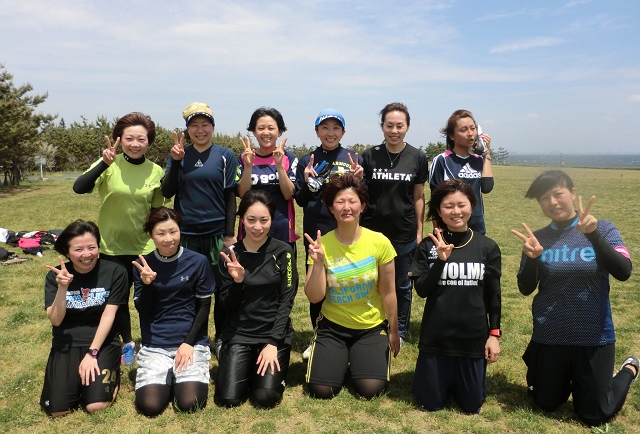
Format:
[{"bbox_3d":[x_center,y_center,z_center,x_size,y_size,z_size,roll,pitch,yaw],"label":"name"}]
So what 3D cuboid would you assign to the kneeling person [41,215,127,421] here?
[{"bbox_3d":[-1.267,0.475,2.683,0.460,0.926,0.630,-2,7,-14],"label":"kneeling person"}]

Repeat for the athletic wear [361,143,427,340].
[{"bbox_3d":[0.507,0.146,3.417,0.442,1.284,0.270,1,7,9],"label":"athletic wear"}]

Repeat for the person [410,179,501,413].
[{"bbox_3d":[0.734,0.368,2.676,0.464,1.147,0.600,2,7,14],"label":"person"}]

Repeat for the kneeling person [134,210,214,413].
[{"bbox_3d":[-0.784,0.442,2.681,0.433,0.995,0.620,-1,7,-8],"label":"kneeling person"}]

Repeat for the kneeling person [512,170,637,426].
[{"bbox_3d":[1.316,0.357,2.564,0.580,1.200,0.660,4,8,30],"label":"kneeling person"}]

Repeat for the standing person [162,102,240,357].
[{"bbox_3d":[-0.760,0.076,3.189,0.487,1.594,0.370,-1,7,-9],"label":"standing person"}]

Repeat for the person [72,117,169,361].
[{"bbox_3d":[-1.234,0.126,3.071,0.561,1.522,0.380,-2,7,-14],"label":"person"}]

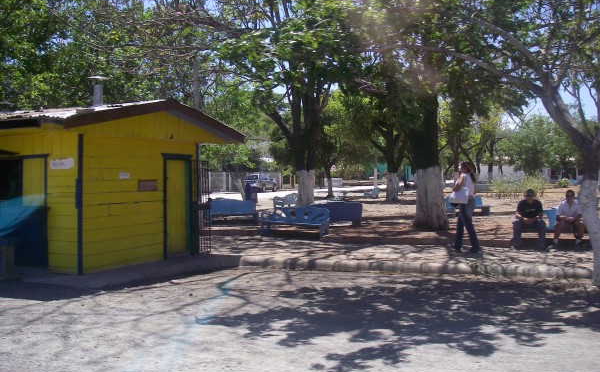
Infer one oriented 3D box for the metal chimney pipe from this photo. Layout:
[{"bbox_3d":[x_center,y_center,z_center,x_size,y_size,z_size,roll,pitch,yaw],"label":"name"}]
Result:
[{"bbox_3d":[-3.670,-1.720,12.000,0.330,0.560,0.330,0,1,0],"label":"metal chimney pipe"}]

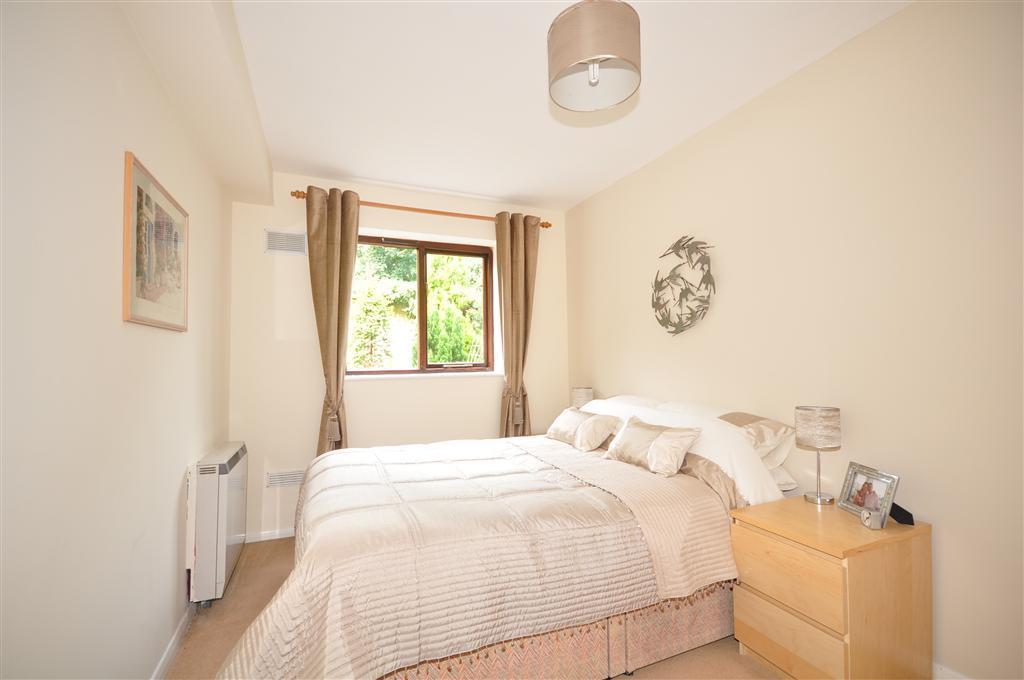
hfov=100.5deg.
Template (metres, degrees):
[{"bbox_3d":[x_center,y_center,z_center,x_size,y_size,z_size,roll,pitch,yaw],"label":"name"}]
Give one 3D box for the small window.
[{"bbox_3d":[-0.696,-0.257,3.327,1.160,1.035,0.080,0,-2,-24],"label":"small window"}]

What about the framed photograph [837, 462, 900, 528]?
[{"bbox_3d":[1.307,0.561,1.558,0.030,0.185,0.200,16,-2,0],"label":"framed photograph"}]

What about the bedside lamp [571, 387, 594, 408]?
[{"bbox_3d":[0.546,0.547,3.279,0.182,0.375,0.182,0,-2,-24],"label":"bedside lamp"}]

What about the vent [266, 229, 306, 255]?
[{"bbox_3d":[-1.502,-0.645,2.831,0.245,0.157,0.016,0,-2,-24],"label":"vent"}]

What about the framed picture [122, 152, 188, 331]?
[{"bbox_3d":[-1.252,-0.293,1.518,0.026,0.495,0.560,0,-2,-24],"label":"framed picture"}]

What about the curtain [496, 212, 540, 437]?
[{"bbox_3d":[0.058,0.043,3.392,0.330,2.090,0.120,0,-2,-24],"label":"curtain"}]

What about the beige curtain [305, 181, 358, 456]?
[{"bbox_3d":[-1.190,0.041,2.846,0.330,2.090,0.120,0,-2,-24],"label":"beige curtain"}]

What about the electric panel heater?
[{"bbox_3d":[-1.433,0.866,2.094,0.155,0.620,0.500,0,-2,-24],"label":"electric panel heater"}]

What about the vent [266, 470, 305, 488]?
[{"bbox_3d":[-1.460,0.906,2.783,0.240,0.097,0.016,0,-2,-24],"label":"vent"}]

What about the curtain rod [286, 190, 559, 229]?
[{"bbox_3d":[-0.556,-0.945,3.166,1.945,0.055,0.070,0,-2,-24],"label":"curtain rod"}]

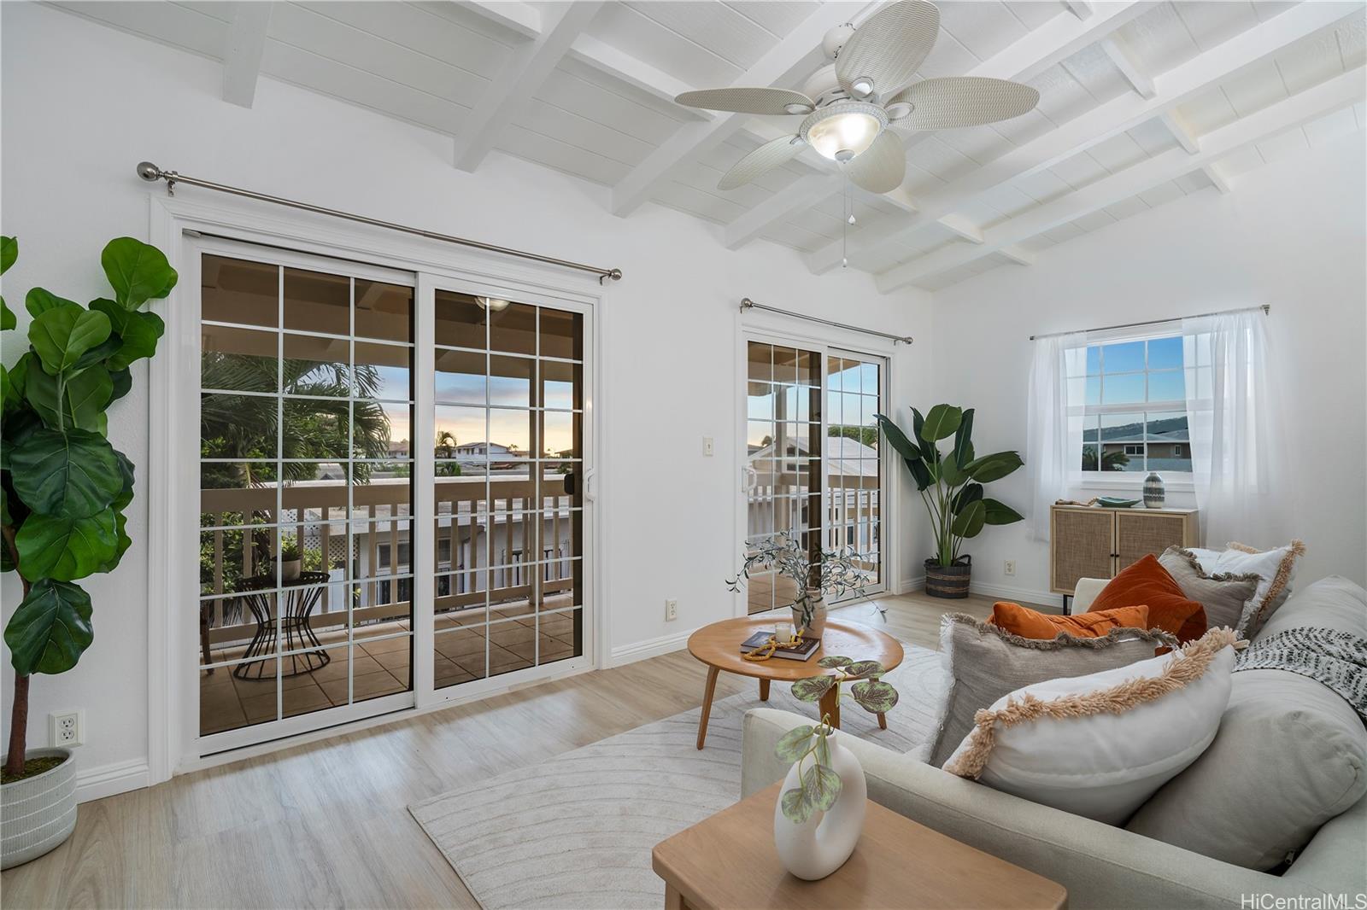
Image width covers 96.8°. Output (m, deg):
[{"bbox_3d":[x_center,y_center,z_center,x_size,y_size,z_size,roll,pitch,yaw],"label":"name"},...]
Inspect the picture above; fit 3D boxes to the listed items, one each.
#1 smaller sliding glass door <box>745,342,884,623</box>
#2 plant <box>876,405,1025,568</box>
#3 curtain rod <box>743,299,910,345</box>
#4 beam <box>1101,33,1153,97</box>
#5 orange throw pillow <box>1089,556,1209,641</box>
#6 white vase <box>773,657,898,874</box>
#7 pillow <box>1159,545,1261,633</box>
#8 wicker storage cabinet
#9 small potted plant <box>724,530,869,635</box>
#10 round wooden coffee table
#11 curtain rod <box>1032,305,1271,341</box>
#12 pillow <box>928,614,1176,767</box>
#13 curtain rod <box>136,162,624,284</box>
[{"bbox_3d":[1.047,0.157,4.500,1.688,1.954,0.100,0,0,-39],"label":"smaller sliding glass door"},{"bbox_3d":[2.120,0.300,4.860,1.120,1.400,0.820,0,0,0],"label":"plant"},{"bbox_3d":[1.104,-0.935,4.434,1.957,0.085,0.115,0,0,-39],"label":"curtain rod"},{"bbox_3d":[1.869,-1.687,2.568,0.720,0.092,0.042,0,0,-39],"label":"beam"},{"bbox_3d":[1.780,0.585,2.330,0.150,0.410,0.440,29,17,3],"label":"orange throw pillow"},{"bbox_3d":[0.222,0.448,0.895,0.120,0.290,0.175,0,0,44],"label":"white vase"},{"bbox_3d":[1.890,0.590,2.250,0.160,0.430,0.470,25,4,9],"label":"pillow"},{"bbox_3d":[3.012,0.748,4.166,0.310,0.760,0.787,0,0,-39],"label":"wicker storage cabinet"},{"bbox_3d":[0.490,0.547,2.548,0.630,0.470,0.500,0,0,11],"label":"small potted plant"},{"bbox_3d":[0.453,0.963,2.483,0.855,0.392,0.855,0,0,0],"label":"round wooden coffee table"},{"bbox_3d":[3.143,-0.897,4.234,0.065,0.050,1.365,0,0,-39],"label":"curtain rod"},{"bbox_3d":[0.747,0.550,1.254,0.450,0.410,0.160,0,0,20],"label":"pillow"},{"bbox_3d":[-1.099,-0.945,2.672,1.940,0.085,0.115,0,0,-39],"label":"curtain rod"}]

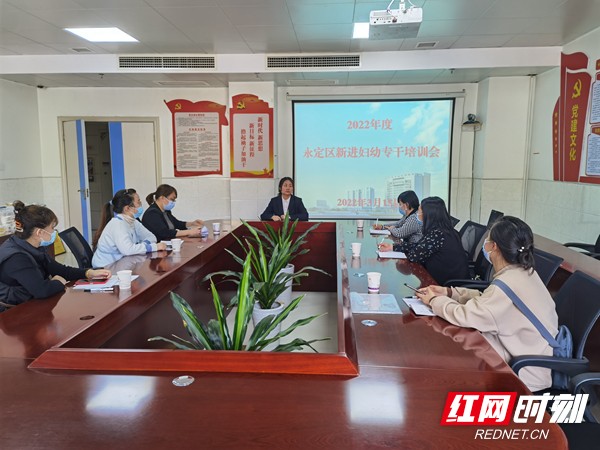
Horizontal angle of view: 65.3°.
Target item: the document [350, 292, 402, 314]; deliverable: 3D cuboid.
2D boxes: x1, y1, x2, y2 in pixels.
[{"bbox_3d":[0.346,0.361,2.167,0.215,0.004,0.302,1,7,4],"label":"document"}]

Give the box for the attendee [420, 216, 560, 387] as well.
[{"bbox_3d":[0.794,0.543,2.017,0.680,1.180,0.480,5,9,33],"label":"attendee"}]

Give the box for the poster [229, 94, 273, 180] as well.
[{"bbox_3d":[-0.705,-1.300,6.872,0.656,1.216,0.020,1,7,4],"label":"poster"}]

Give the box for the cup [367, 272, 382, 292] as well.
[{"bbox_3d":[0.385,0.297,2.429,0.074,0.088,0.074,1,8,4],"label":"cup"}]

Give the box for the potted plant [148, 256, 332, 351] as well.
[{"bbox_3d":[-0.261,0.628,2.097,0.750,1.030,0.700,1,8,4],"label":"potted plant"}]

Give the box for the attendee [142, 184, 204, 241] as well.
[{"bbox_3d":[-1.156,0.238,4.298,0.680,1.220,0.500,0,8,2],"label":"attendee"}]

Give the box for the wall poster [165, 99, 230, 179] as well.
[{"bbox_3d":[-1.618,-1.354,7.305,1.018,1.200,0.020,1,7,4],"label":"wall poster"}]

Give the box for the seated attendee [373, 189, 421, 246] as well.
[{"bbox_3d":[1.032,0.251,4.468,0.680,1.150,0.500,1,8,7],"label":"seated attendee"}]

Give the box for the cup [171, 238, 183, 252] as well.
[{"bbox_3d":[-0.910,0.151,3.458,0.077,0.085,0.077,0,7,0],"label":"cup"}]

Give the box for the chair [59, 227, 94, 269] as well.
[{"bbox_3d":[-1.456,0.485,3.544,0.600,0.930,0.570,-1,8,-10],"label":"chair"}]

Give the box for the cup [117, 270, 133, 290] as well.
[{"bbox_3d":[-0.921,0.291,2.476,0.074,0.088,0.074,0,8,0],"label":"cup"}]

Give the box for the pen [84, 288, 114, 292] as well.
[{"bbox_3d":[-1.018,0.331,2.372,0.141,0.011,0.011,-1,8,-9],"label":"pen"}]

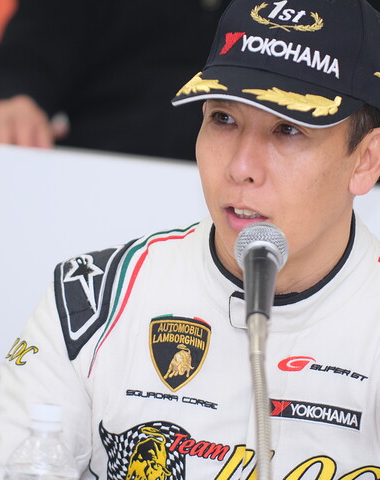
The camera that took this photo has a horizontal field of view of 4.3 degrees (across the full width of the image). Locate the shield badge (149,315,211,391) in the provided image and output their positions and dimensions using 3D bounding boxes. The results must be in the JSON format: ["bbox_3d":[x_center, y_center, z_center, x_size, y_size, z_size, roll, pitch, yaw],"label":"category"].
[{"bbox_3d":[-0.011,0.109,4.900,0.063,0.075,0.005,5,-7,18],"label":"shield badge"}]

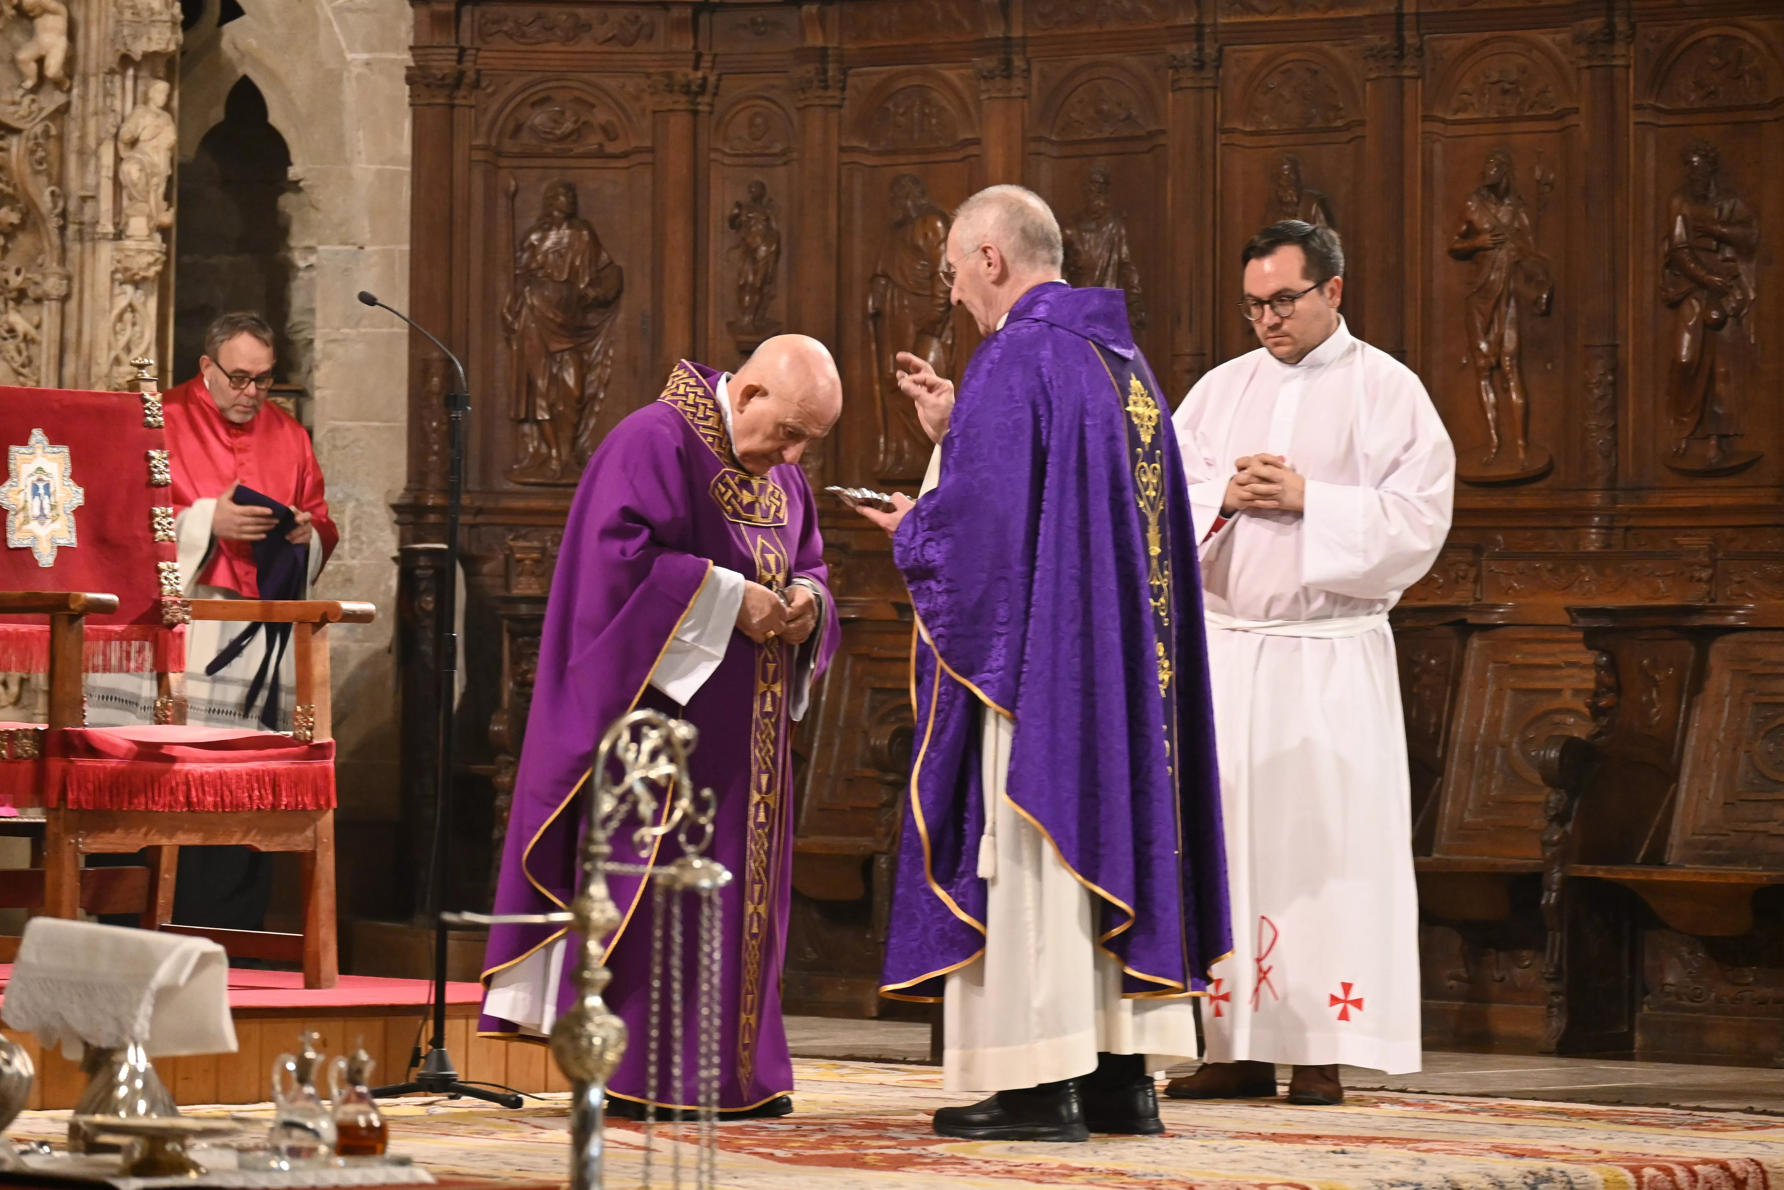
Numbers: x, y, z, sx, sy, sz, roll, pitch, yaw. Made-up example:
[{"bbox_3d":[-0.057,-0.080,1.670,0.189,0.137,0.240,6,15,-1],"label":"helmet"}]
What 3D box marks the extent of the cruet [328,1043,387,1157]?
[{"bbox_3d":[-0.676,0.638,9.400,0.075,0.145,0.066,0,0,3],"label":"cruet"}]

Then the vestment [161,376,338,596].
[{"bbox_3d":[-1.533,-0.259,17.600,0.480,0.520,0.380,0,0,-10],"label":"vestment"}]

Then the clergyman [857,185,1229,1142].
[{"bbox_3d":[0.280,0.124,13.750,0.630,1.750,0.600,0,0,25],"label":"clergyman"}]

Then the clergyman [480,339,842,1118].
[{"bbox_3d":[-0.441,0.249,14.300,0.660,1.490,0.580,0,0,-45],"label":"clergyman"}]

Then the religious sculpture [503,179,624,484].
[{"bbox_3d":[-0.785,-0.628,17.750,0.290,0.730,0.130,0,0,2],"label":"religious sculpture"}]

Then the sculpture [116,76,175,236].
[{"bbox_3d":[-1.797,-1.048,17.900,0.145,0.385,0.130,1,0,-25],"label":"sculpture"}]

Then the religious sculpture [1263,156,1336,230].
[{"bbox_3d":[0.914,-0.617,16.600,0.265,0.730,0.130,0,0,38],"label":"religious sculpture"}]

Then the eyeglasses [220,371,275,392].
[{"bbox_3d":[-1.516,-0.526,17.352,0.140,0.045,0.140,1,25,-28],"label":"eyeglasses"}]

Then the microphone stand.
[{"bbox_3d":[-0.893,0.200,14.500,0.340,1.580,0.340,0,0,15],"label":"microphone stand"}]

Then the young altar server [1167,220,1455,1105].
[{"bbox_3d":[0.823,0.129,14.600,0.570,1.730,0.420,0,0,28],"label":"young altar server"}]

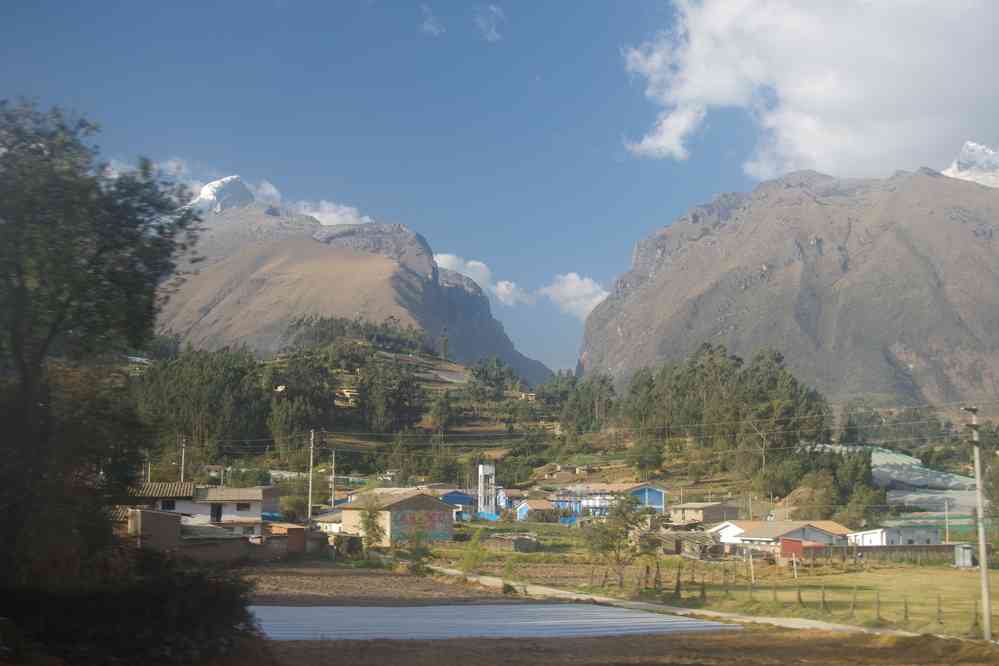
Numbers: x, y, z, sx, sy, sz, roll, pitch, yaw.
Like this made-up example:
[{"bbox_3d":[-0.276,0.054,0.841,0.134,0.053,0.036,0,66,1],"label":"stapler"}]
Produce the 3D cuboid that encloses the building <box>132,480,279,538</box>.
[{"bbox_3d":[-31.776,19.192,124.721,14.300,6.200,6.600,1,-9,-6],"label":"building"}]

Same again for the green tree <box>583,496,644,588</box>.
[{"bbox_3d":[7.084,12.750,71.439,3.700,5.700,3.700,0,-9,0],"label":"green tree"}]

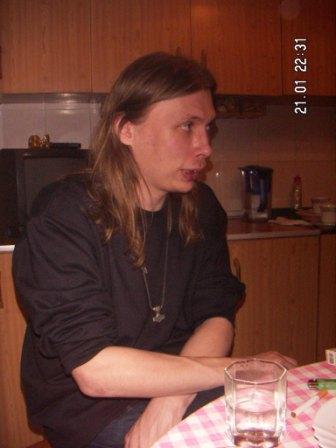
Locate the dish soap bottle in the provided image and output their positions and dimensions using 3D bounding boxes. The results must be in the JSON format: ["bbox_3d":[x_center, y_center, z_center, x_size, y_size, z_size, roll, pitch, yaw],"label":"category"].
[{"bbox_3d":[0.636,-0.155,2.288,0.056,0.182,0.045,-3,6,-12],"label":"dish soap bottle"}]

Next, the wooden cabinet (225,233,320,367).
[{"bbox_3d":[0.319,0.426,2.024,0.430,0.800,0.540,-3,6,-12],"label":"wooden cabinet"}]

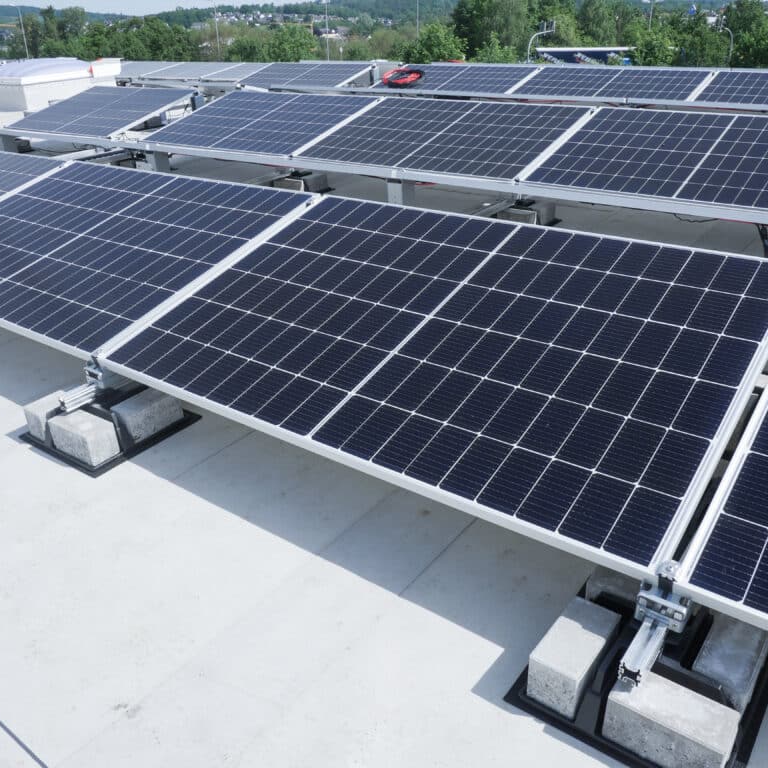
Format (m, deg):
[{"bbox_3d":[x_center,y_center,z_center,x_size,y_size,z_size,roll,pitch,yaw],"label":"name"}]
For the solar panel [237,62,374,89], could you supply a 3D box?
[{"bbox_3d":[-1.128,-3.763,8.847,1.722,0.035,1.134,17,47,33],"label":"solar panel"}]

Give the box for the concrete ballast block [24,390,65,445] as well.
[{"bbox_3d":[-1.037,0.095,2.310,0.098,0.098,0.197,17,30,33],"label":"concrete ballast block"}]

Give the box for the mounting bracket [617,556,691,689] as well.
[{"bbox_3d":[0.478,0.417,1.254,0.083,0.137,0.195,17,32,33],"label":"mounting bracket"}]

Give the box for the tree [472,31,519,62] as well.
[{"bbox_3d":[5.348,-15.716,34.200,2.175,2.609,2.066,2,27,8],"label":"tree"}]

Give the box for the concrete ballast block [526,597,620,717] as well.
[{"bbox_3d":[0.374,0.527,1.392,0.097,0.102,0.205,17,32,33],"label":"concrete ballast block"}]

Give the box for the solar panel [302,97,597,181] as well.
[{"bbox_3d":[0.375,-1.697,4.871,1.722,0.035,1.134,17,47,33],"label":"solar panel"}]

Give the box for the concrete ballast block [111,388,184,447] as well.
[{"bbox_3d":[-0.765,0.096,2.308,0.098,0.098,0.197,17,30,33],"label":"concrete ballast block"}]

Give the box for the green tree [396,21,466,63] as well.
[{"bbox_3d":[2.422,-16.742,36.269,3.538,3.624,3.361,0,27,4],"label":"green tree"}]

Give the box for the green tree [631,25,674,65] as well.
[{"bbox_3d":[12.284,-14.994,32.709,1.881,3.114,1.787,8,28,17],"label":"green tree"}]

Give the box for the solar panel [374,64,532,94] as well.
[{"bbox_3d":[0.658,-3.205,7.653,1.722,0.035,1.134,17,47,33],"label":"solar panel"}]

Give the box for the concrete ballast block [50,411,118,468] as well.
[{"bbox_3d":[-0.910,0.161,2.169,0.197,0.098,0.098,17,30,33],"label":"concrete ballast block"}]

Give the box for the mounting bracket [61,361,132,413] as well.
[{"bbox_3d":[-0.914,-0.017,2.207,0.083,0.137,0.195,17,32,33],"label":"mounting bracket"}]

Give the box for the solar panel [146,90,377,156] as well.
[{"bbox_3d":[-1.025,-2.135,5.807,1.722,0.035,1.134,17,47,33],"label":"solar panel"}]

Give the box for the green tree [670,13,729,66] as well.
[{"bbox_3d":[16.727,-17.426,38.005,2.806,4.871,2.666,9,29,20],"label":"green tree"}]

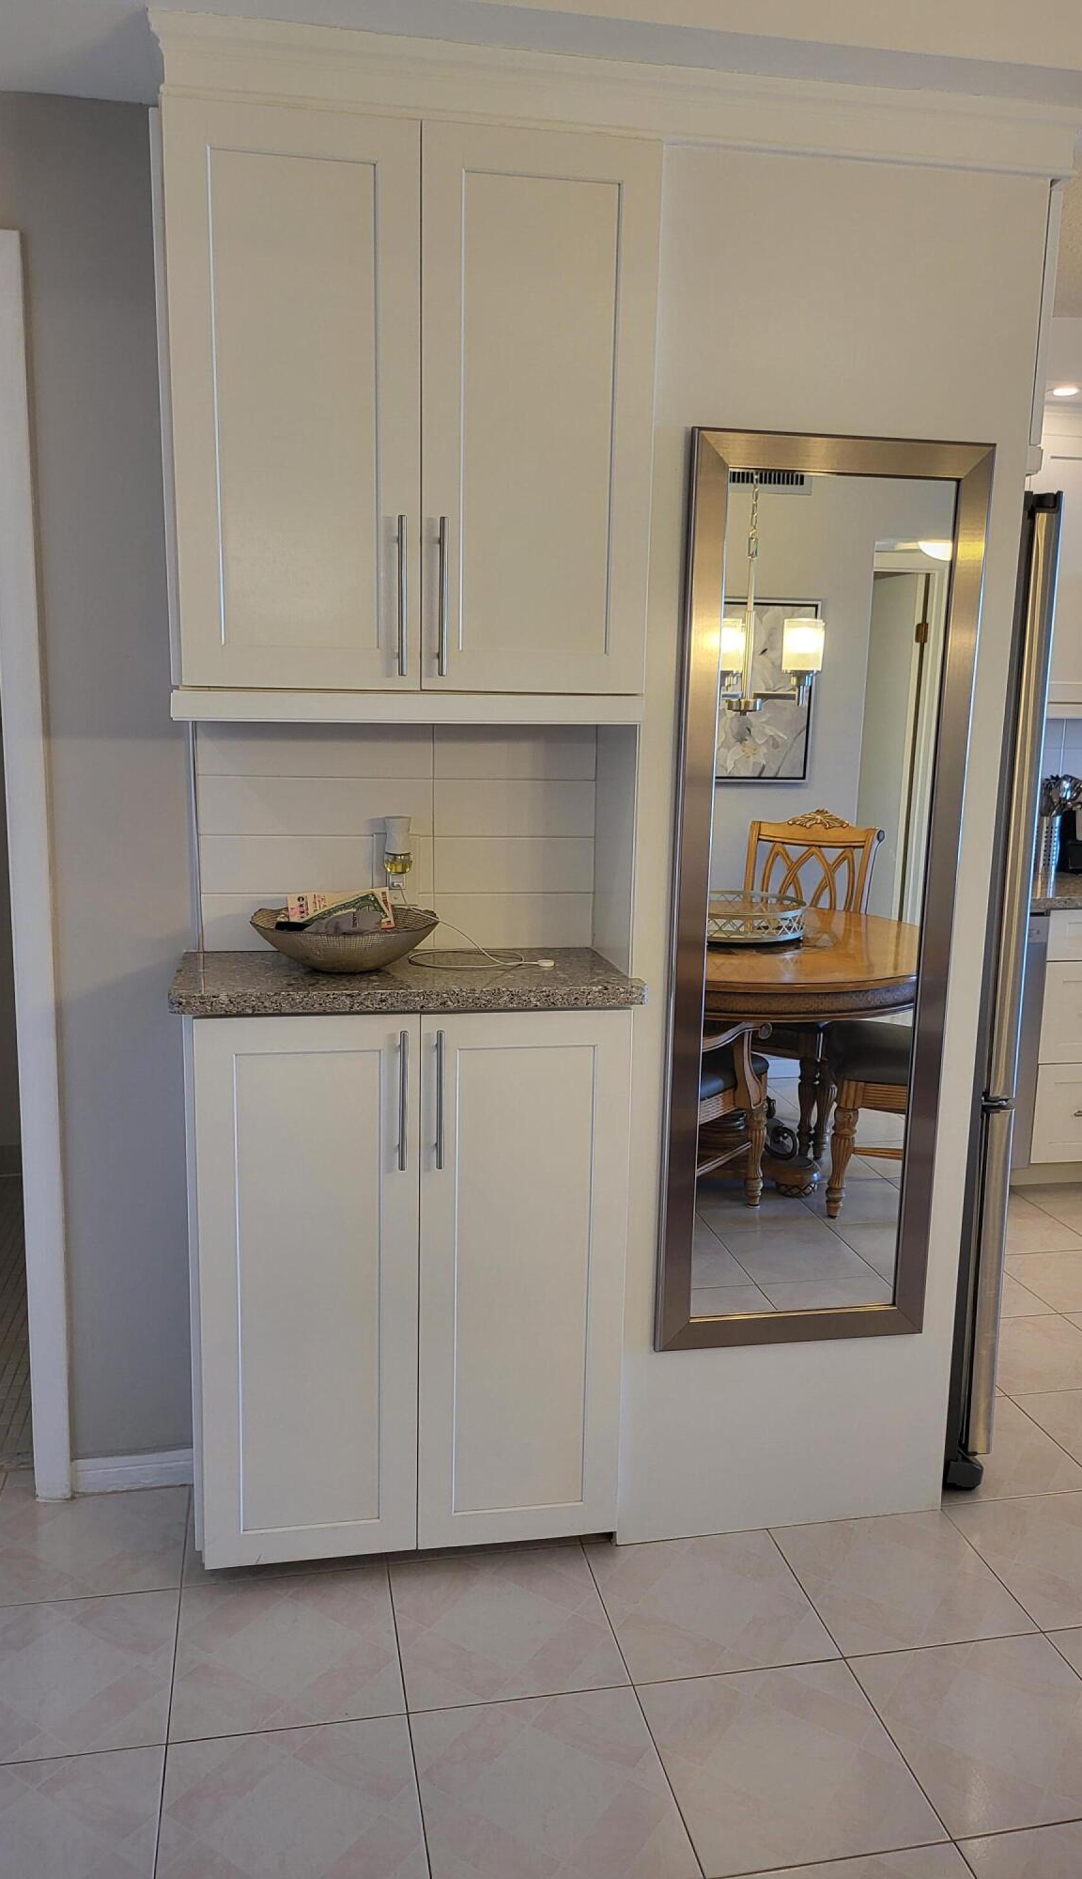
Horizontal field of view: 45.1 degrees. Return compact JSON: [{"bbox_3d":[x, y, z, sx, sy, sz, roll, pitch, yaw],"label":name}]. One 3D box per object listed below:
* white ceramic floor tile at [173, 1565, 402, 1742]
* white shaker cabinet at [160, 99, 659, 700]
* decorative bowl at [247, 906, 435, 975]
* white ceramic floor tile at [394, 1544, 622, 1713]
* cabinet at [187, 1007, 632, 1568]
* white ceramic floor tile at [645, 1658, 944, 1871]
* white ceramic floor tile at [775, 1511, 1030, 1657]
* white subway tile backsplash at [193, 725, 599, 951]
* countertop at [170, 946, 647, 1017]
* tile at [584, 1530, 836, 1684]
[{"bbox_3d":[-0.385,1.082,1.986,0.328,0.010,0.328,-1,10,-11],"label":"white ceramic floor tile"},{"bbox_3d":[-0.201,-0.764,1.990,0.684,0.769,0.310,-1,10,-10],"label":"white shaker cabinet"},{"bbox_3d":[-0.315,0.006,2.109,0.296,0.080,0.295,-1,10,-11],"label":"decorative bowl"},{"bbox_3d":[-0.058,1.078,2.053,0.330,0.010,0.330,-1,10,-11],"label":"white ceramic floor tile"},{"bbox_3d":[-0.229,0.542,2.226,0.696,0.942,0.314,-1,10,-11],"label":"cabinet"},{"bbox_3d":[0.333,1.131,1.794,0.328,0.010,0.328,-1,10,-11],"label":"white ceramic floor tile"},{"bbox_3d":[0.596,1.068,2.180,0.330,0.010,0.330,-1,10,-11],"label":"white ceramic floor tile"},{"bbox_3d":[-0.238,-0.179,2.250,0.688,0.403,0.013,-1,10,-11],"label":"white subway tile backsplash"},{"bbox_3d":[-0.219,0.062,2.124,0.718,0.031,0.333,-1,10,-10],"label":"countertop"},{"bbox_3d":[0.269,1.073,2.117,0.330,0.010,0.330,-1,10,-11],"label":"tile"}]

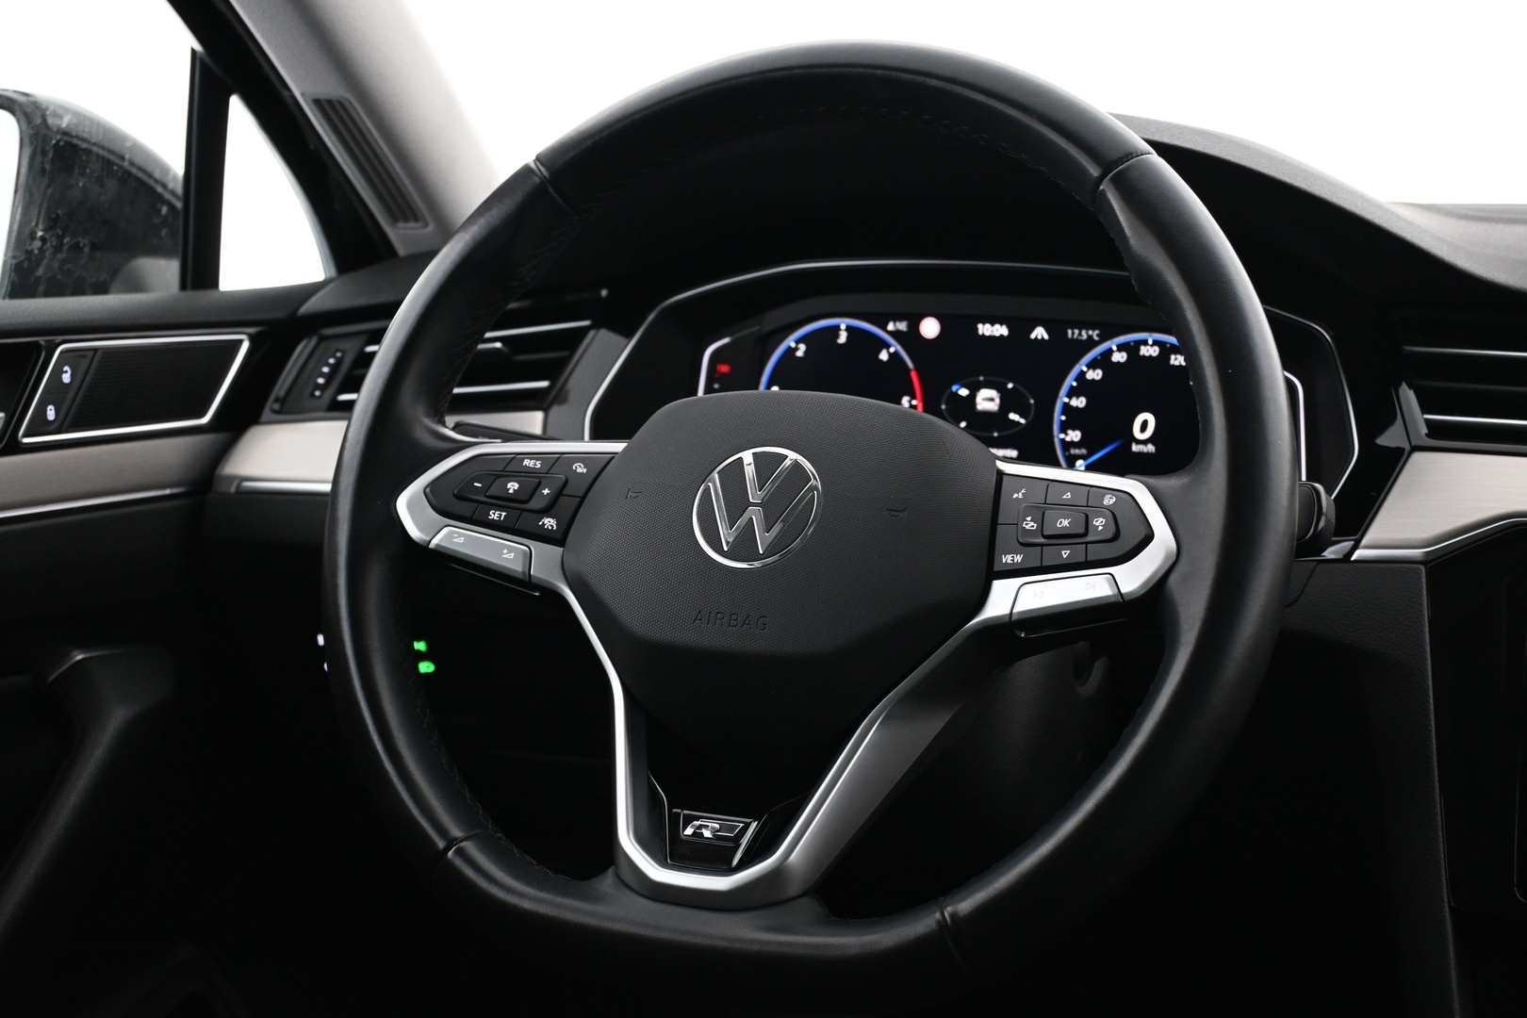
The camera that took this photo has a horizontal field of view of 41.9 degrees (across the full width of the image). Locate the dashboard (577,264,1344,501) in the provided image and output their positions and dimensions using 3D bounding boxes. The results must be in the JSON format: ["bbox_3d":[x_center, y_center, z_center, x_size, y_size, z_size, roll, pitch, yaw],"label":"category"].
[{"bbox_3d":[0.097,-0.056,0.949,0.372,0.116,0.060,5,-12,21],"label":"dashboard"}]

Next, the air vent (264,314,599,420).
[{"bbox_3d":[-0.168,-0.070,1.033,0.168,0.054,0.040,-1,-11,12],"label":"air vent"}]

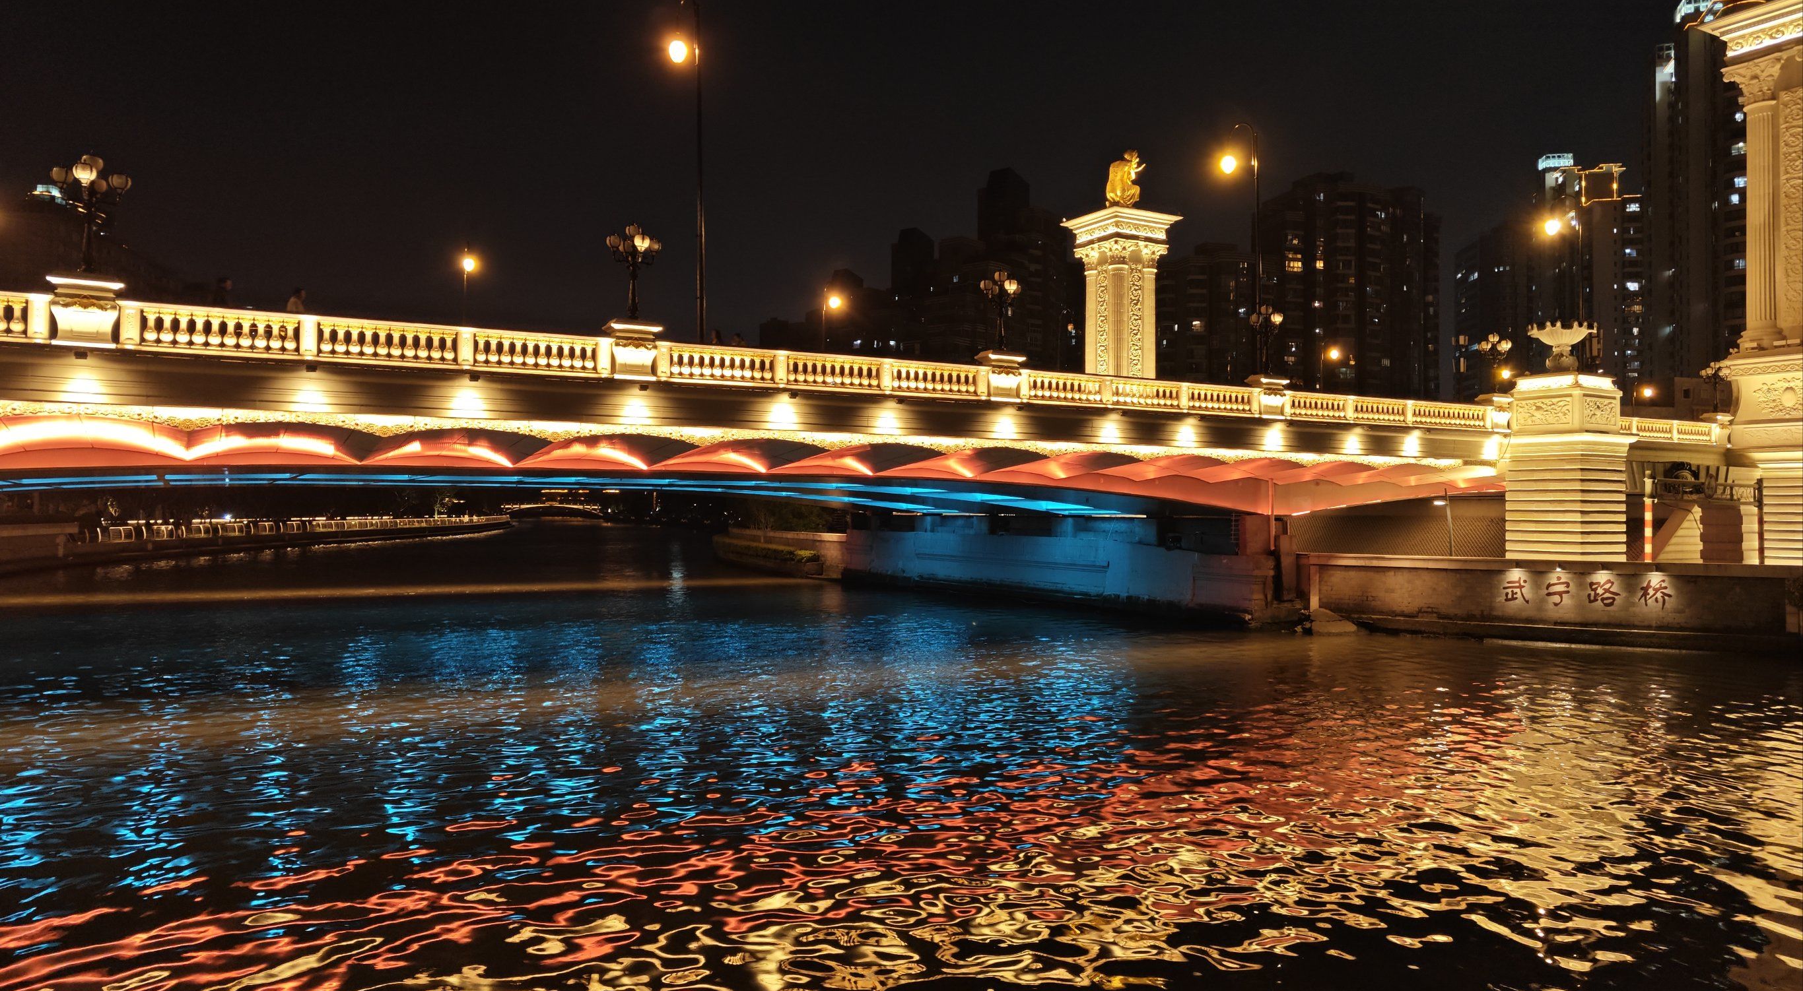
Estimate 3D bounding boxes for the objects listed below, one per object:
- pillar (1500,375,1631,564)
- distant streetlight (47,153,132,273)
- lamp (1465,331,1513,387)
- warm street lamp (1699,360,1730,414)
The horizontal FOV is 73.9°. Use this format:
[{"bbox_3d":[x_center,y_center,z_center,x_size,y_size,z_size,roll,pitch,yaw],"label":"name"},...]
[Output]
[{"bbox_3d":[26.417,-0.995,47.632,3.400,7.400,3.200,0,-1,-31],"label":"pillar"},{"bbox_3d":[-16.282,-5.616,24.000,1.300,2.460,1.300,0,-1,-31],"label":"distant streetlight"},{"bbox_3d":[23.681,-5.387,47.728,1.300,2.410,1.300,0,-1,-31],"label":"lamp"},{"bbox_3d":[38.375,-5.108,56.419,1.300,2.650,1.300,0,-1,-31],"label":"warm street lamp"}]

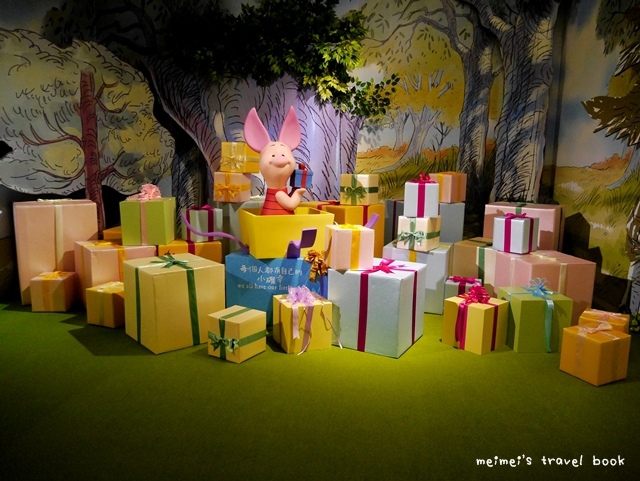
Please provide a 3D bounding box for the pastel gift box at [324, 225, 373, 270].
[{"bbox_3d":[0.232,0.049,4.048,0.301,0.305,0.299,-1,9,-13],"label":"pastel gift box"}]

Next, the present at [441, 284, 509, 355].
[{"bbox_3d":[1.207,0.618,4.017,0.341,0.394,0.343,-7,12,-41],"label":"present"}]

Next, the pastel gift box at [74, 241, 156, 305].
[{"bbox_3d":[-1.753,0.291,4.475,0.523,0.523,0.523,-6,12,-37],"label":"pastel gift box"}]

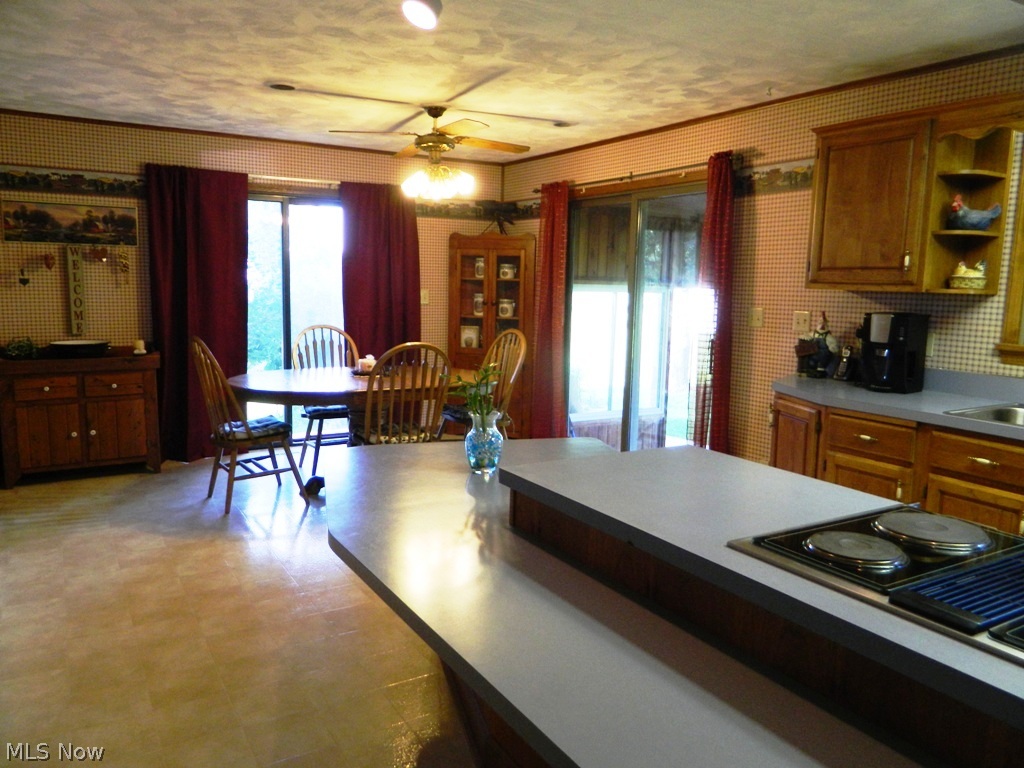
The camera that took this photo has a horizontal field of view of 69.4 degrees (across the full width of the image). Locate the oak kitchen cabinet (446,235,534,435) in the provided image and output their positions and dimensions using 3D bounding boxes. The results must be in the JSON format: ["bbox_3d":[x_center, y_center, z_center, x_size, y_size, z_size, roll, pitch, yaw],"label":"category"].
[{"bbox_3d":[-0.133,-0.443,6.751,0.770,1.780,0.450,3,9,13],"label":"oak kitchen cabinet"}]

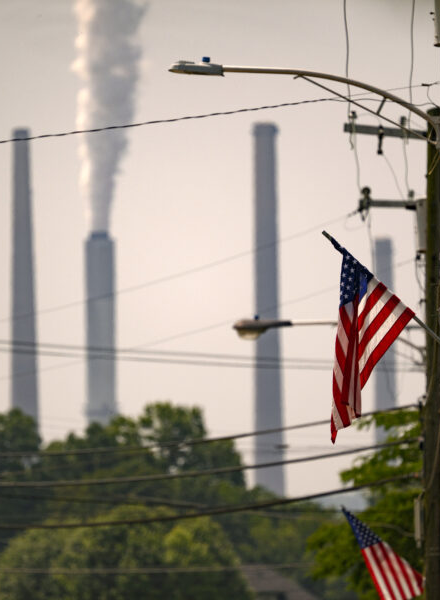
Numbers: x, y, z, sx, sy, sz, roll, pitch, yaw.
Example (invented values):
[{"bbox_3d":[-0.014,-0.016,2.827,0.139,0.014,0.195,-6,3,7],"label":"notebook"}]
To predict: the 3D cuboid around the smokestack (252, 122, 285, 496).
[{"bbox_3d":[22.029,45.171,4450.000,15.000,247.000,15.000,-1,-2,0],"label":"smokestack"}]

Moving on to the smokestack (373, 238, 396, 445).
[{"bbox_3d":[80.759,77.364,4850.000,12.000,215.000,12.000,-1,-2,0],"label":"smokestack"}]

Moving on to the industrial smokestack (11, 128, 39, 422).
[{"bbox_3d":[-86.871,46.506,4450.000,16.500,246.000,16.500,-1,-2,0],"label":"industrial smokestack"}]

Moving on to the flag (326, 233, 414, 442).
[{"bbox_3d":[1.166,0.291,77.500,0.690,1.630,0.400,-1,-2,0],"label":"flag"}]

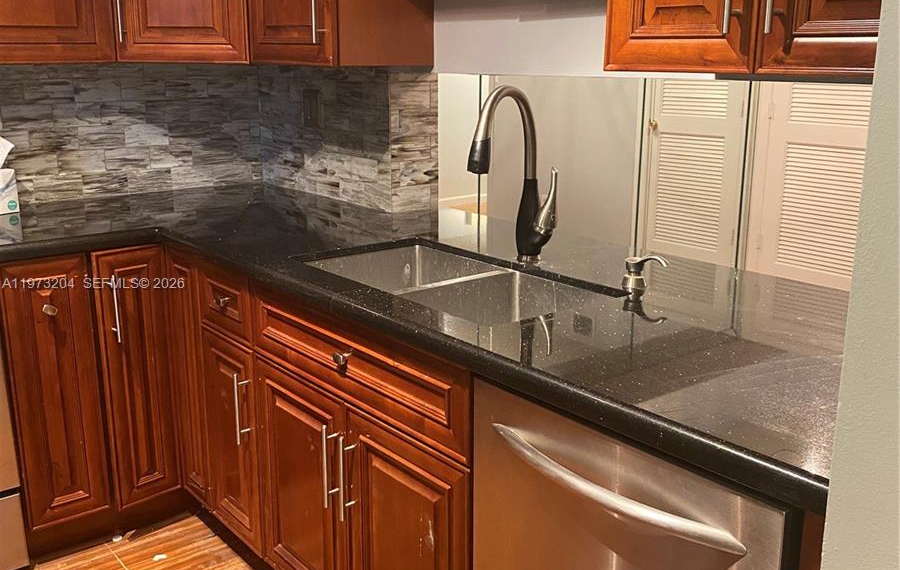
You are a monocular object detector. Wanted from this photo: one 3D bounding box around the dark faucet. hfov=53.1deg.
[{"bbox_3d":[0.145,-0.234,1.993,0.233,0.405,0.116,-13,19,-42],"label":"dark faucet"}]

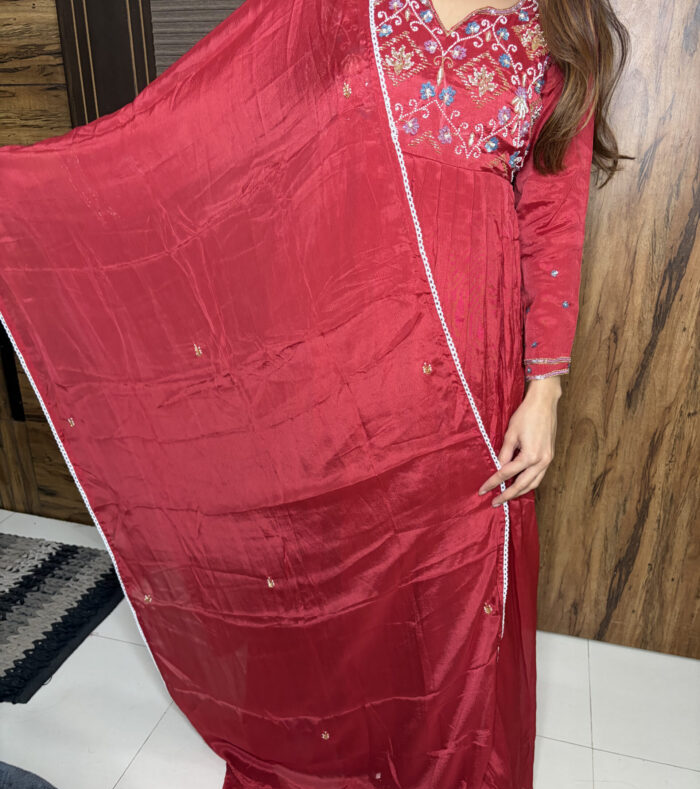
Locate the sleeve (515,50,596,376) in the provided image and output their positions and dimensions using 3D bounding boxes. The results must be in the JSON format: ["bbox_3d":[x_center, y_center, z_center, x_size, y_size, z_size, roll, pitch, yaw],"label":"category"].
[{"bbox_3d":[0.267,-0.229,0.936,0.105,0.435,0.120,2,17,10],"label":"sleeve"}]

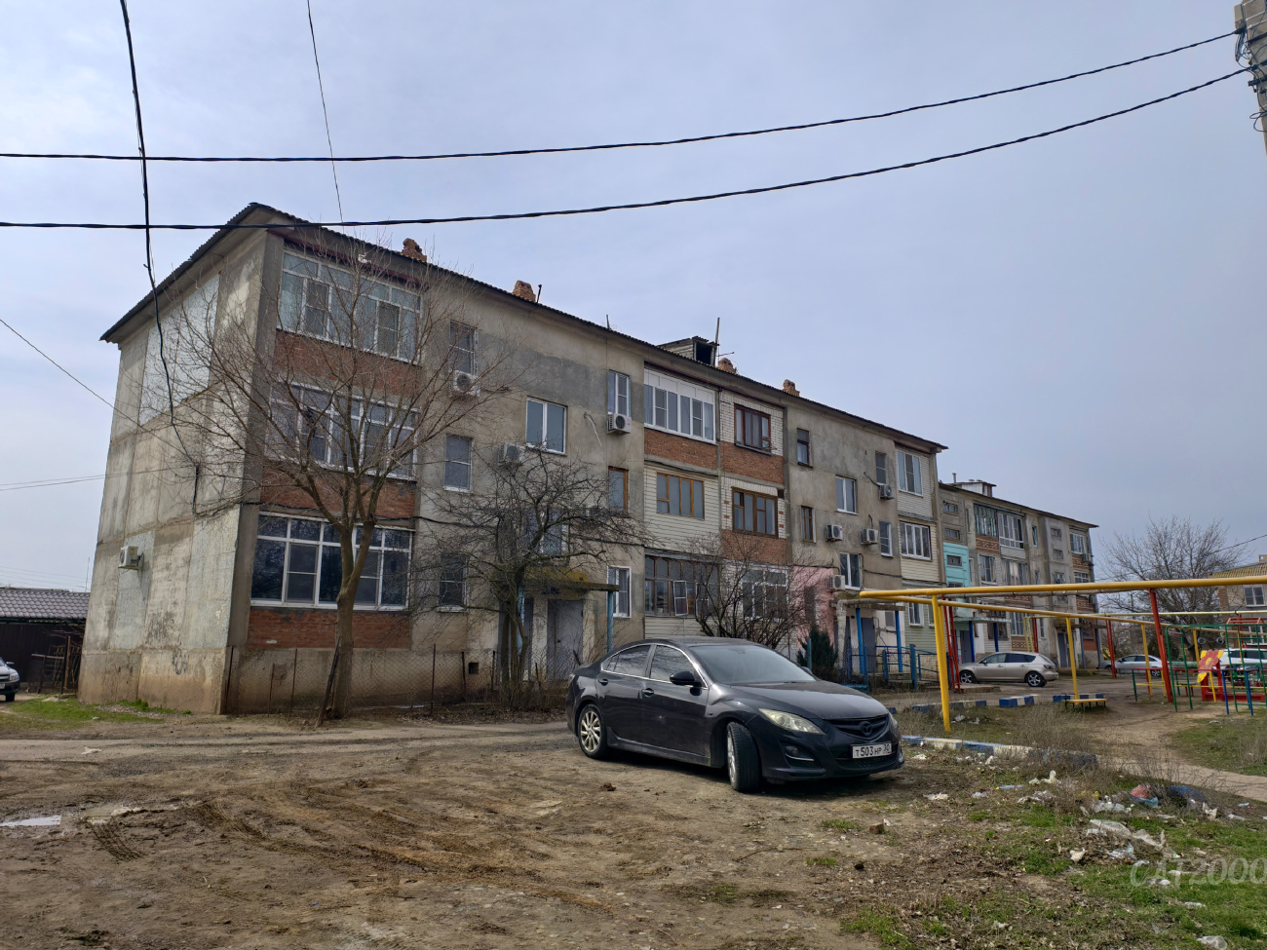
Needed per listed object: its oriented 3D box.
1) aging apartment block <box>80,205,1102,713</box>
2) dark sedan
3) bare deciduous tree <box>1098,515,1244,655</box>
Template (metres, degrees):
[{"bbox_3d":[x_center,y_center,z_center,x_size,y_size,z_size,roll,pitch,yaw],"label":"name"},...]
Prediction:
[{"bbox_3d":[8.892,4.264,43.121,12.650,11.550,61.750,-11,-16,43],"label":"aging apartment block"},{"bbox_3d":[0.944,2.677,9.886,1.810,1.440,4.750,7,-12,-33],"label":"dark sedan"},{"bbox_3d":[41.199,8.767,64.000,9.800,11.300,9.600,-7,-13,32],"label":"bare deciduous tree"}]

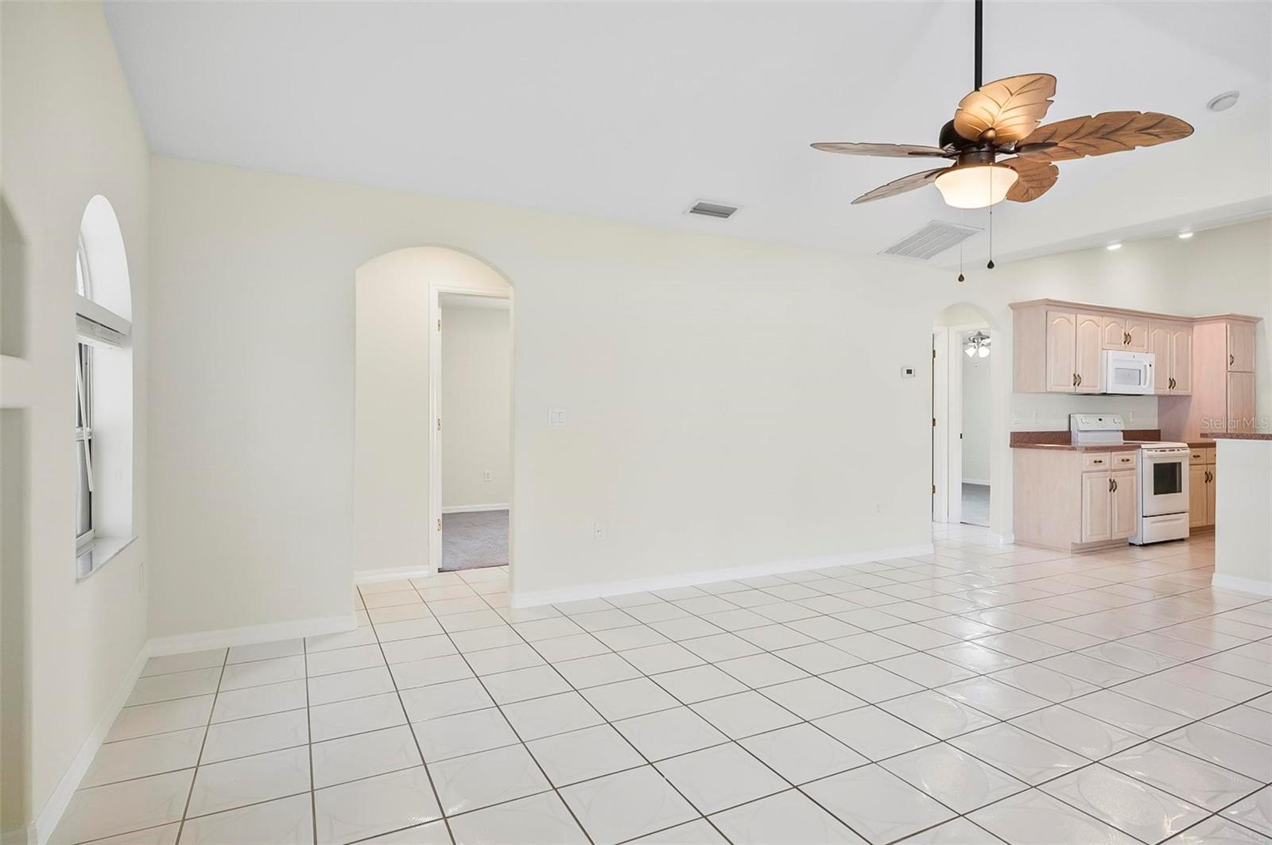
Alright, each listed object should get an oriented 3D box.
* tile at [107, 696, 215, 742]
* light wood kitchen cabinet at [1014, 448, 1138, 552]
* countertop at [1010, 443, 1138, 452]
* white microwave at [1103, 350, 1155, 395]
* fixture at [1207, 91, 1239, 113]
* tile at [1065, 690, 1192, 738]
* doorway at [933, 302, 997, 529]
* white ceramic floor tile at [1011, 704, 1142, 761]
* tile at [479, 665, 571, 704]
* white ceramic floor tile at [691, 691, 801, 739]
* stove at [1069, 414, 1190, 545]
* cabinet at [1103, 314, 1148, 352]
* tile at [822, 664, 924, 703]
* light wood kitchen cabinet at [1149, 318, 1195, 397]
[{"bbox_3d":[-1.826,1.143,2.598,0.318,0.010,0.327,0,1,-27],"label":"tile"},{"bbox_3d":[3.919,0.664,5.983,0.803,0.870,0.620,0,1,-27],"label":"light wood kitchen cabinet"},{"bbox_3d":[3.937,0.219,5.998,0.886,0.040,0.625,0,1,-27],"label":"countertop"},{"bbox_3d":[4.567,-0.461,6.456,0.785,0.405,0.380,0,1,-27],"label":"white microwave"},{"bbox_3d":[3.288,-1.780,3.745,0.146,0.038,0.146,0,-14,-27],"label":"fixture"},{"bbox_3d":[1.918,1.141,2.627,0.332,0.010,0.332,0,1,-27],"label":"tile"},{"bbox_3d":[2.870,0.028,5.914,0.855,2.150,0.125,0,1,-27],"label":"doorway"},{"bbox_3d":[1.631,1.148,2.491,0.332,0.010,0.326,0,1,-27],"label":"white ceramic floor tile"},{"bbox_3d":[-0.477,1.140,2.910,0.332,0.010,0.326,0,1,-27],"label":"tile"},{"bbox_3d":[0.428,1.146,2.628,0.333,0.010,0.330,0,1,-27],"label":"white ceramic floor tile"},{"bbox_3d":[4.684,0.514,6.389,0.770,1.170,0.660,0,1,-27],"label":"stove"},{"bbox_3d":[4.597,-0.841,6.531,0.765,0.370,0.335,0,1,-27],"label":"cabinet"},{"bbox_3d":[1.029,1.141,2.930,0.332,0.010,0.326,0,1,-27],"label":"tile"},{"bbox_3d":[5.236,-0.634,6.776,0.800,0.735,0.320,0,1,-27],"label":"light wood kitchen cabinet"}]

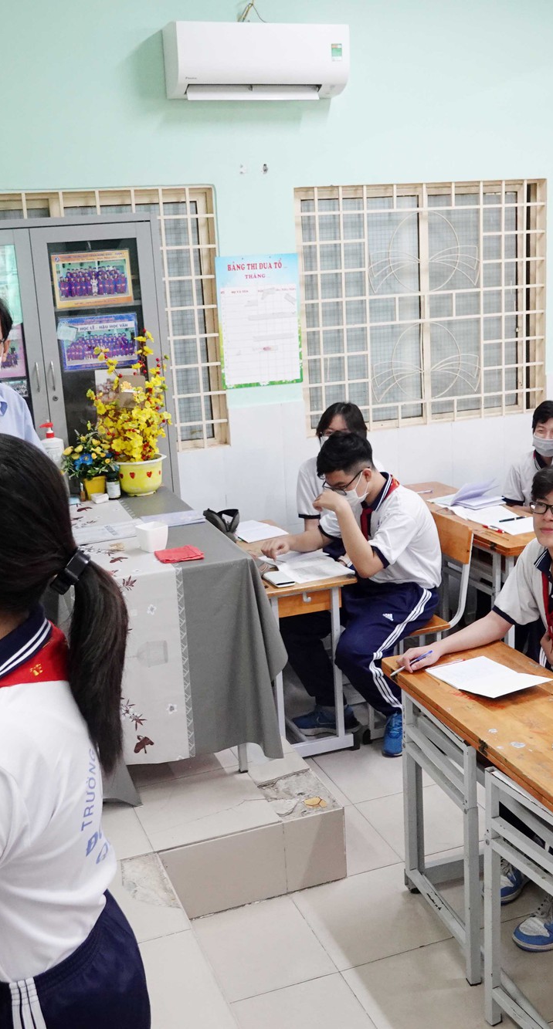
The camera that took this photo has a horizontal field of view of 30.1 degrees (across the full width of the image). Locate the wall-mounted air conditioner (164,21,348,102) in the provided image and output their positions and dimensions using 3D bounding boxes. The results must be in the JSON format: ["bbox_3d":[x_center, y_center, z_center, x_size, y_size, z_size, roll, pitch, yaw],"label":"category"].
[{"bbox_3d":[-0.081,-2.013,4.606,0.785,0.292,0.235,-8,15,-18],"label":"wall-mounted air conditioner"}]

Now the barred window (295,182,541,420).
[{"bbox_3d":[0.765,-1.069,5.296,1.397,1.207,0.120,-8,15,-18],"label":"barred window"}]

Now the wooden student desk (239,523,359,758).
[{"bbox_3d":[-0.019,0.512,4.458,0.395,0.725,1.000,-8,15,-18],"label":"wooden student desk"}]

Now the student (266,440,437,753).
[{"bbox_3d":[0.329,0.298,4.105,0.760,1.270,0.530,-9,15,-21],"label":"student"}]

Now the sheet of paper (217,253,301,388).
[{"bbox_3d":[-0.072,-0.939,5.009,0.412,0.622,0.010,-8,15,-18],"label":"sheet of paper"}]

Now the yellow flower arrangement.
[{"bbox_3d":[-0.603,-0.486,4.236,0.310,0.520,0.260,-8,15,-18],"label":"yellow flower arrangement"}]

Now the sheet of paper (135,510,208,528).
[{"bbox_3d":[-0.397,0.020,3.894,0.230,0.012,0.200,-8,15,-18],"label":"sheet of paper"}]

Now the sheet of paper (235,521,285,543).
[{"bbox_3d":[-0.112,0.080,4.684,0.210,0.008,0.310,-11,16,-28],"label":"sheet of paper"}]

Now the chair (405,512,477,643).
[{"bbox_3d":[0.508,0.471,4.322,0.550,0.810,0.390,-8,15,-18],"label":"chair"}]

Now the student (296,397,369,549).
[{"bbox_3d":[0.224,0.140,4.740,0.700,1.280,0.450,-13,17,-32],"label":"student"}]

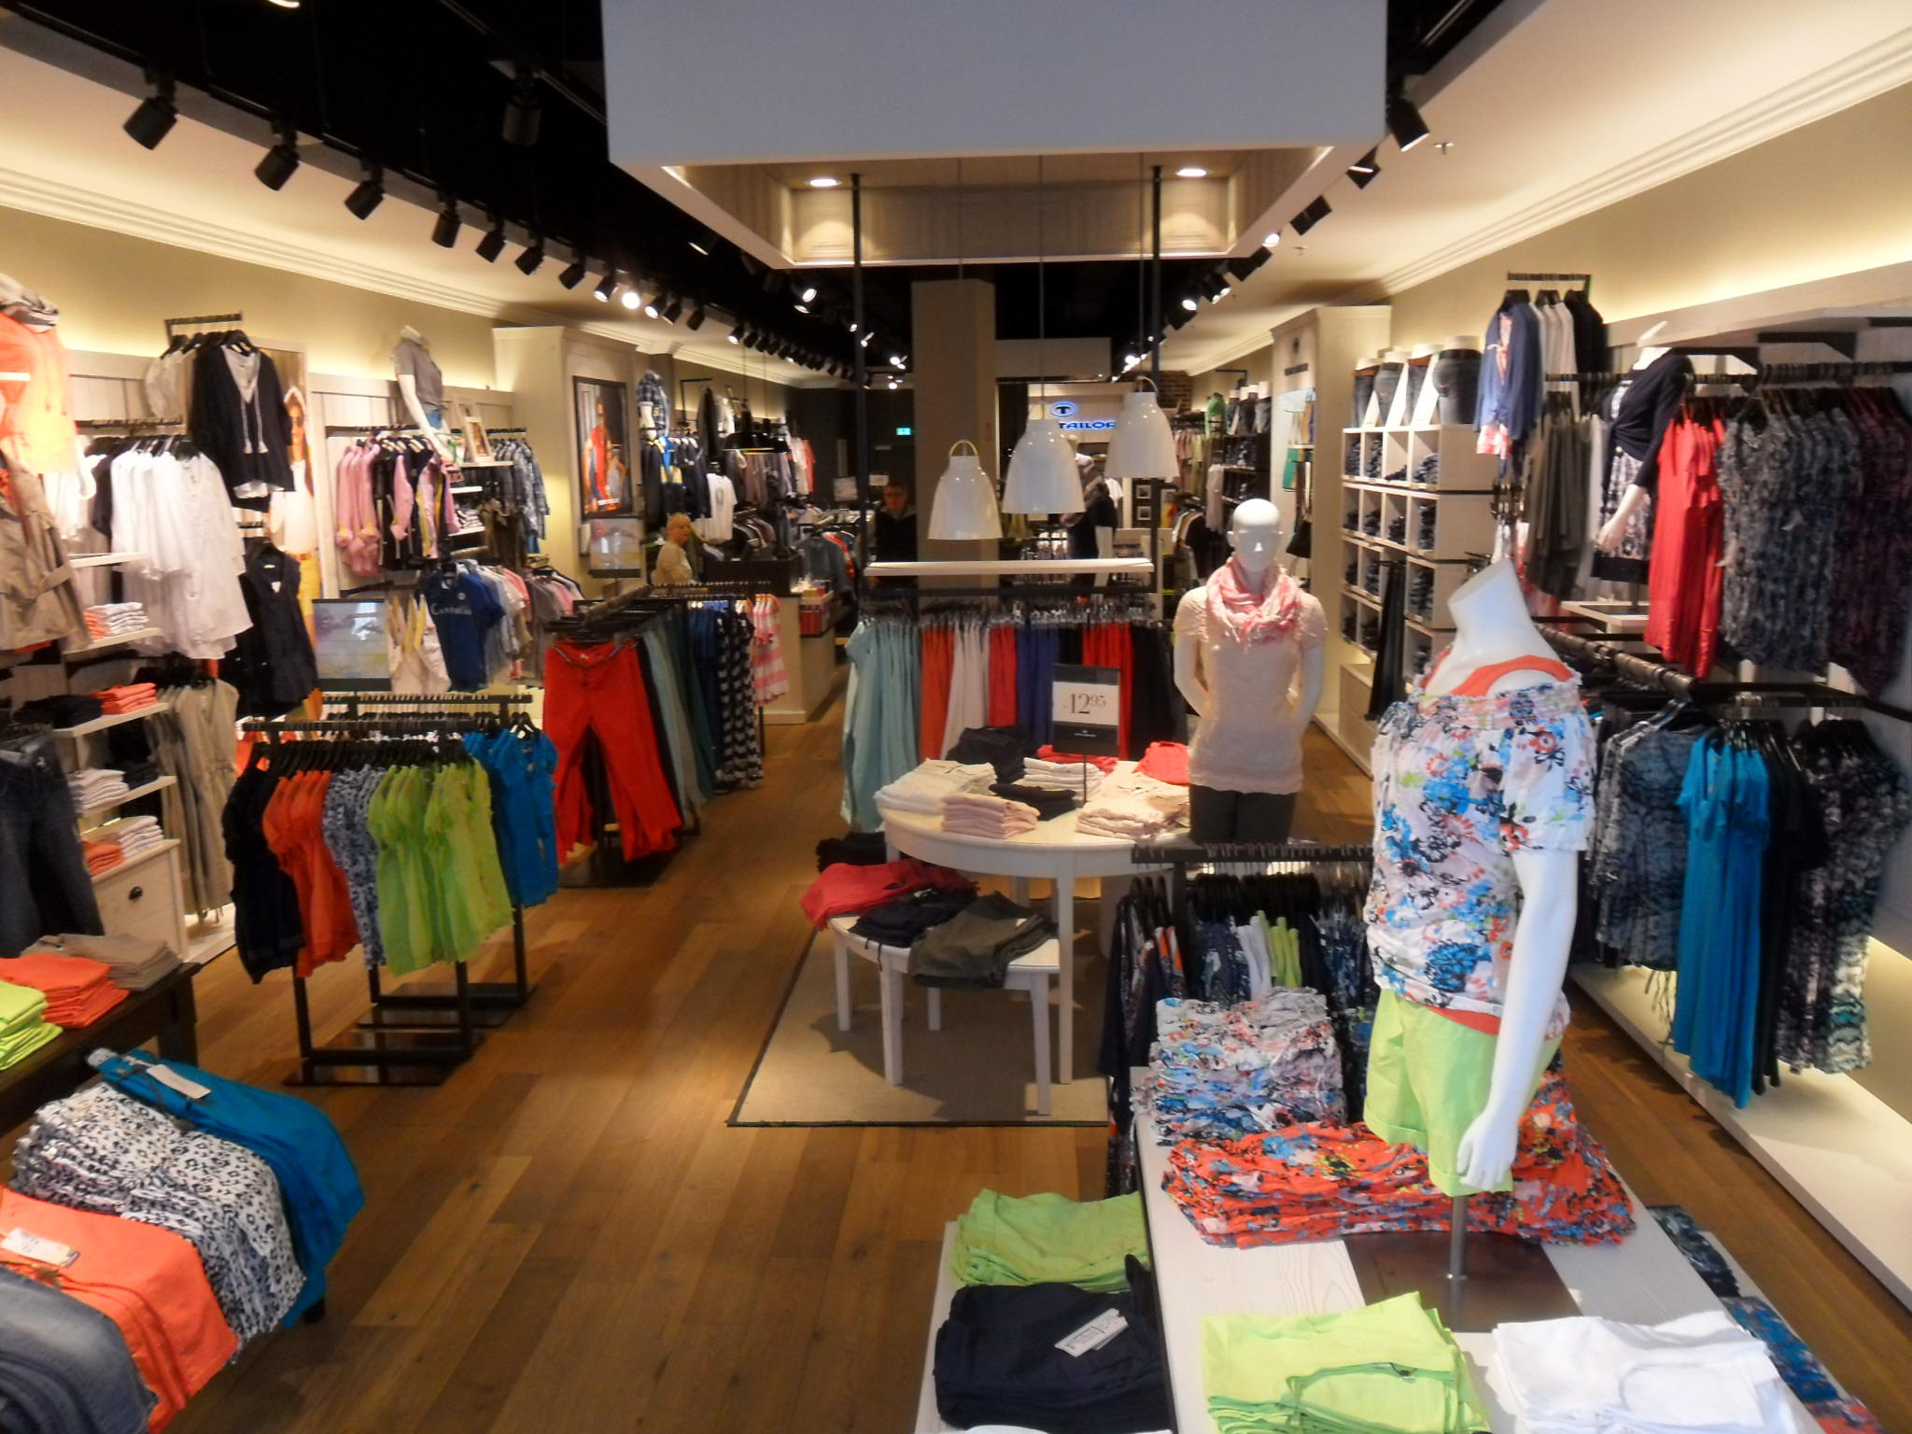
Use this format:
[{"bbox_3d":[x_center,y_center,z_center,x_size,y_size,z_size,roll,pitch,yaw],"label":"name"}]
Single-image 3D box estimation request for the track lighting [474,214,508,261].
[{"bbox_3d":[-2.372,-2.440,7.602,0.165,0.230,0.105,5,12,32],"label":"track lighting"}]

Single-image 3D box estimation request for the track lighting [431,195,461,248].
[{"bbox_3d":[-2.400,-2.330,7.016,0.135,0.235,0.105,2,11,18],"label":"track lighting"}]

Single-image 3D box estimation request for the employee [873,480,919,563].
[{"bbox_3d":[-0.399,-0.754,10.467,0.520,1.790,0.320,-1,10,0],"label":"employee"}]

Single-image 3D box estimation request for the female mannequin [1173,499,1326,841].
[{"bbox_3d":[0.899,0.260,4.606,0.470,1.850,0.320,-1,10,3],"label":"female mannequin"}]

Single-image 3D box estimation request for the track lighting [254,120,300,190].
[{"bbox_3d":[-2.476,-2.048,5.438,0.165,0.230,0.105,5,12,29],"label":"track lighting"}]

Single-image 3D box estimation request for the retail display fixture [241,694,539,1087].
[{"bbox_3d":[-1.925,0.545,5.246,0.790,1.180,0.900,-1,10,3],"label":"retail display fixture"}]

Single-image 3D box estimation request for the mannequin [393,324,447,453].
[{"bbox_3d":[-3.212,-1.930,8.997,0.340,0.830,0.370,0,10,6],"label":"mannequin"}]

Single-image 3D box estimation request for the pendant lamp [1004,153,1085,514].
[{"bbox_3d":[0.266,-1.176,4.575,0.258,1.090,0.258,-1,10,3],"label":"pendant lamp"}]

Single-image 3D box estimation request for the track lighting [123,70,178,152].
[{"bbox_3d":[-2.513,-1.887,4.651,0.165,0.230,0.105,4,12,26],"label":"track lighting"}]

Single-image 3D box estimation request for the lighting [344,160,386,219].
[{"bbox_3d":[-2.441,-2.175,6.161,0.165,0.230,0.105,4,12,26],"label":"lighting"}]

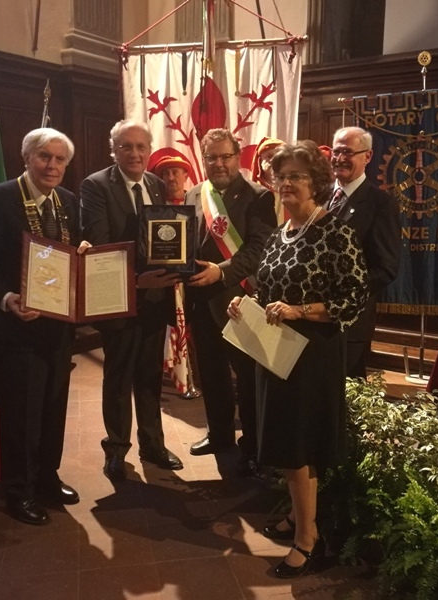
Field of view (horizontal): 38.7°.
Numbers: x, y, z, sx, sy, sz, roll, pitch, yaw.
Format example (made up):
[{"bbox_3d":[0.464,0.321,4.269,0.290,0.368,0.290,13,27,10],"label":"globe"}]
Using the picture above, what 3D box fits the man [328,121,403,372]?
[{"bbox_3d":[0.670,0.023,3.150,0.520,1.740,0.360,8,12,39],"label":"man"}]

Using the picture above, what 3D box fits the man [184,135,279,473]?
[{"bbox_3d":[0.061,0.012,3.282,0.530,1.765,0.430,6,11,28],"label":"man"}]

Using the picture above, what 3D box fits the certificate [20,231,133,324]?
[{"bbox_3d":[-0.566,-0.080,2.509,0.441,0.315,0.149,3,-16,-19],"label":"certificate"}]

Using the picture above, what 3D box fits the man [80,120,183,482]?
[{"bbox_3d":[-0.420,0.010,3.090,0.540,1.770,0.460,-6,11,-34],"label":"man"}]

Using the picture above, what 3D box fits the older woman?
[{"bbox_3d":[0.312,0.222,2.440,0.440,1.645,0.500,-8,13,-39],"label":"older woman"}]

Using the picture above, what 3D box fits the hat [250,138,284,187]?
[{"bbox_3d":[0.320,-0.840,3.800,0.270,0.280,0.280,-7,12,-39],"label":"hat"}]

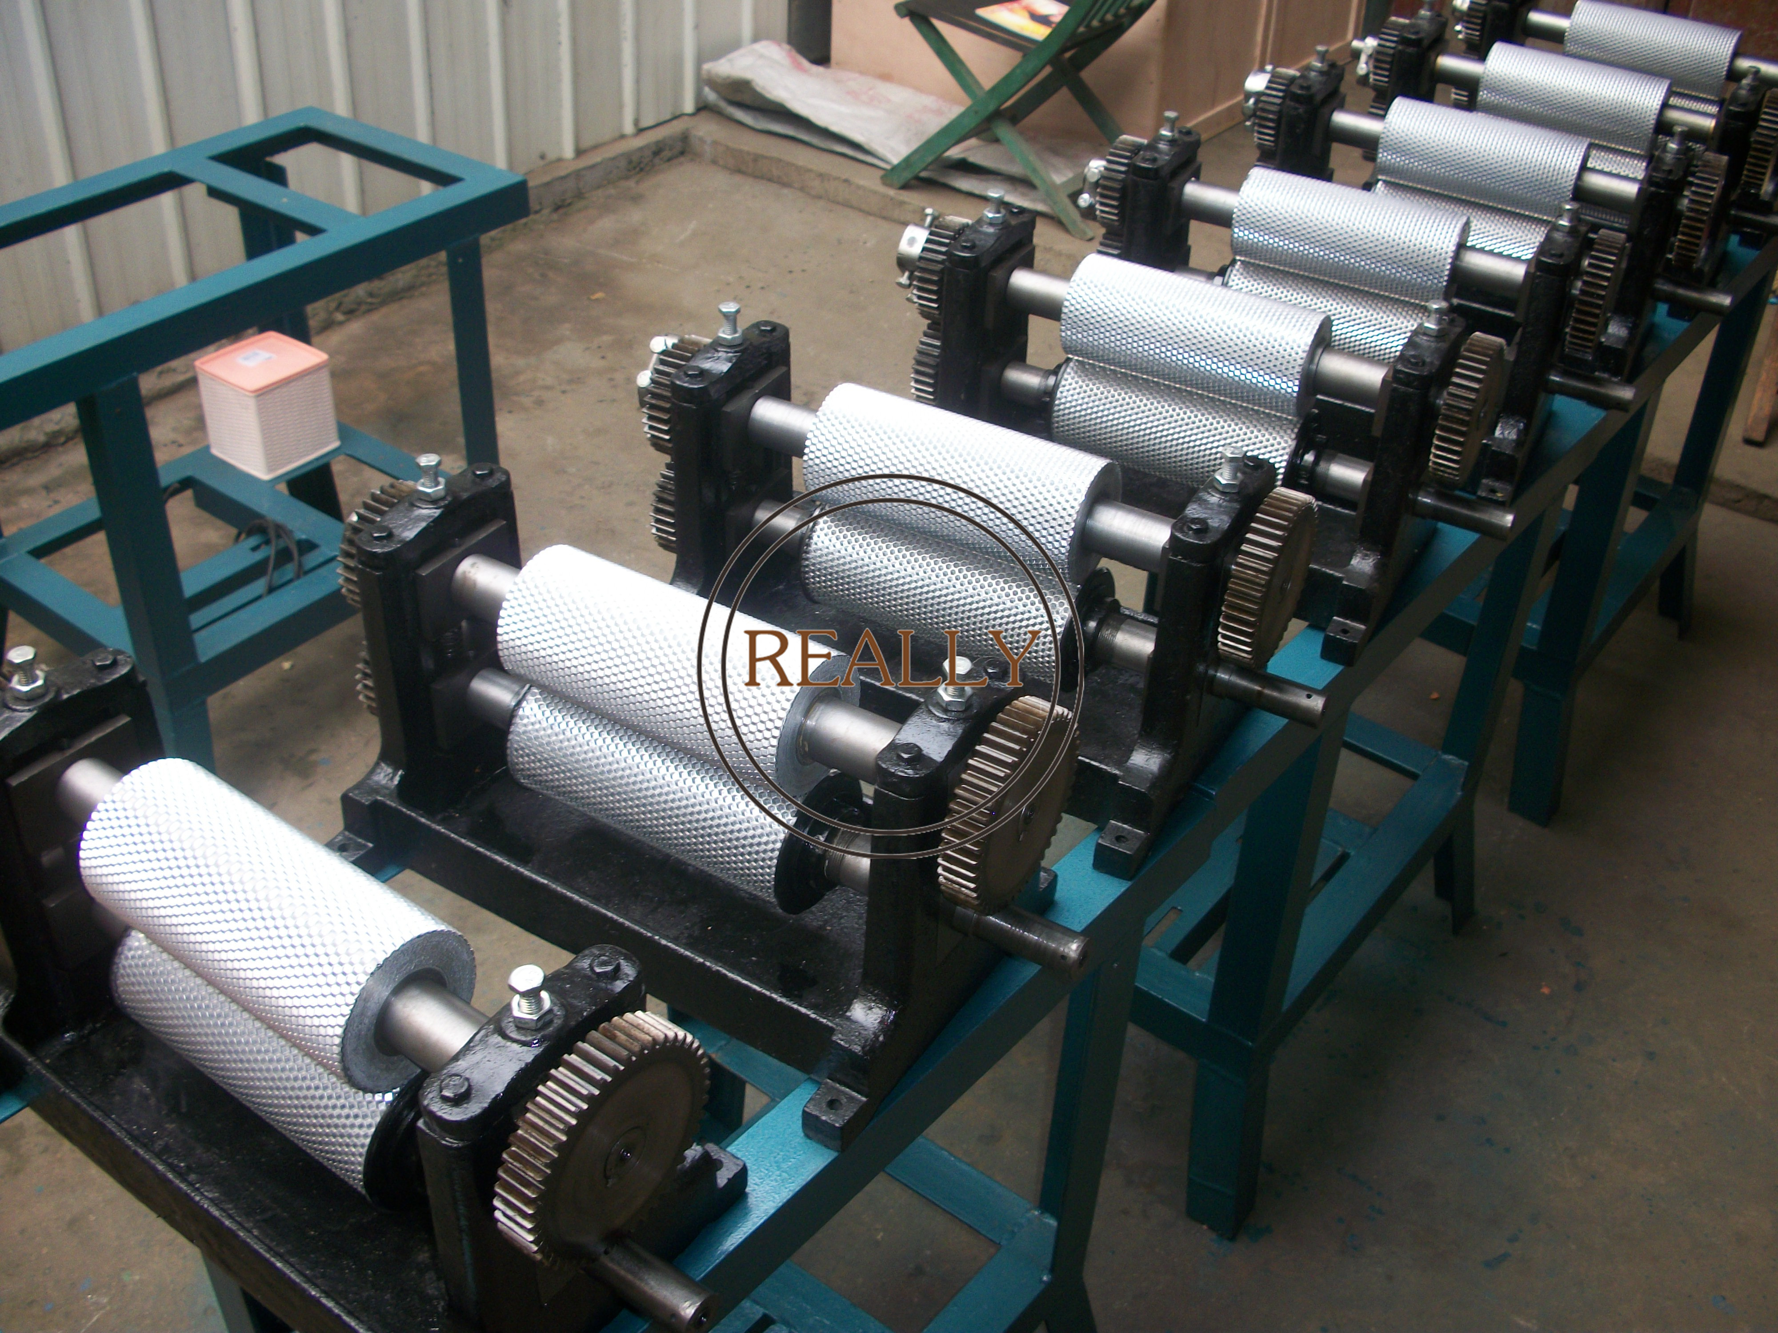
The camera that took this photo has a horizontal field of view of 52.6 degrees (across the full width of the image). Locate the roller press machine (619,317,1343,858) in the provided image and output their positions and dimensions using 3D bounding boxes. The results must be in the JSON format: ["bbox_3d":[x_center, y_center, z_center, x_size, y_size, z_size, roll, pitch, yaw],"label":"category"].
[{"bbox_3d":[0.053,-0.085,1.233,0.527,0.251,0.245,20,40,23],"label":"roller press machine"}]

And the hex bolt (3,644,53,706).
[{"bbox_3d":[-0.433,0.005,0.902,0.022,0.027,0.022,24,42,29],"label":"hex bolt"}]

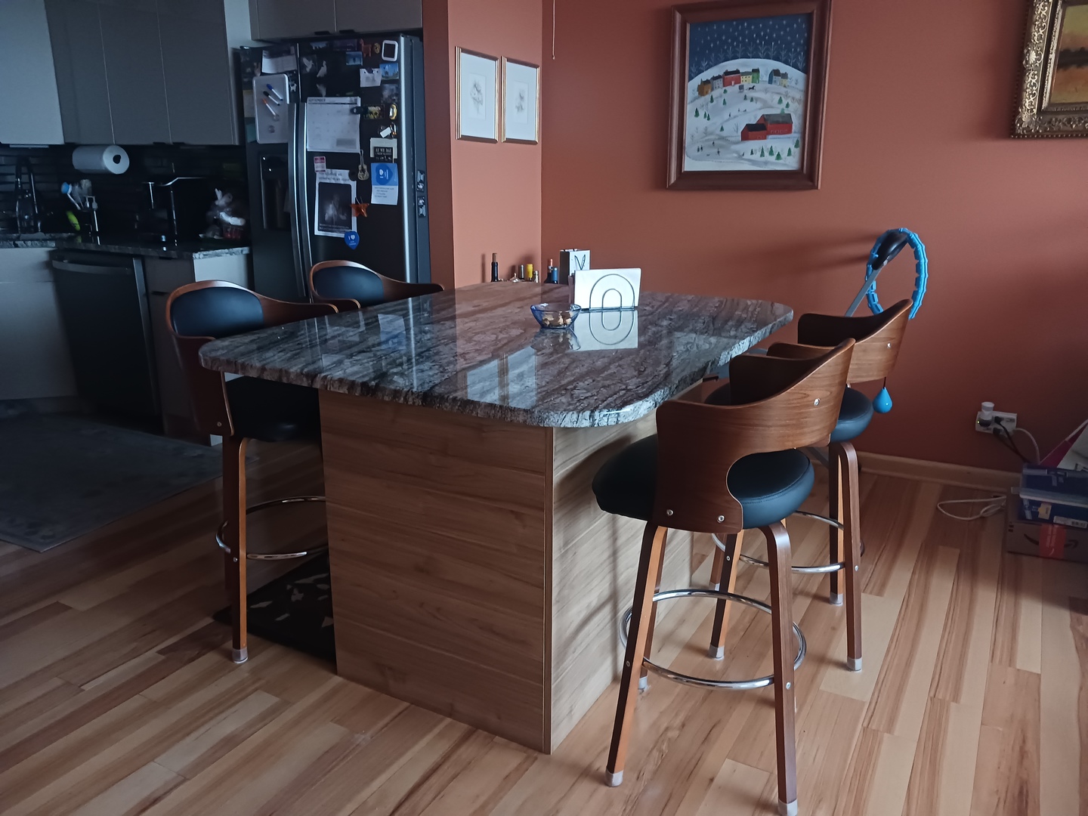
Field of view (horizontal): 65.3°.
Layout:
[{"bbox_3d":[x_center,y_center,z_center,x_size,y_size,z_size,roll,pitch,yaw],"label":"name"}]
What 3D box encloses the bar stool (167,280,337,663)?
[{"bbox_3d":[-0.707,0.152,2.361,0.539,0.956,0.529,6,16,19],"label":"bar stool"}]

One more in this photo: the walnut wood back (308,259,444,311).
[{"bbox_3d":[-0.595,-0.317,2.923,0.340,0.380,0.500,9,18,28],"label":"walnut wood back"}]

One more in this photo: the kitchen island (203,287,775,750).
[{"bbox_3d":[-0.023,0.232,2.185,1.079,0.901,1.423,9,18,28],"label":"kitchen island"}]

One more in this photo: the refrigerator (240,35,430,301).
[{"bbox_3d":[-0.783,-0.754,4.088,0.913,1.777,0.849,9,18,28],"label":"refrigerator"}]

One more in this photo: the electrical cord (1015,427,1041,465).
[{"bbox_3d":[1.910,0.159,3.354,0.111,0.147,0.070,9,18,28],"label":"electrical cord"}]

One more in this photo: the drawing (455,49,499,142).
[{"bbox_3d":[-0.277,-1.329,3.628,0.022,0.360,0.303,9,18,28],"label":"drawing"}]

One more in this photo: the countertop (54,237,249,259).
[{"bbox_3d":[-1.897,-0.821,4.283,1.208,0.032,0.649,9,18,28],"label":"countertop"}]

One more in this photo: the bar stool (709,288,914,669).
[{"bbox_3d":[0.670,0.173,2.311,0.524,0.954,0.509,7,17,23],"label":"bar stool"}]

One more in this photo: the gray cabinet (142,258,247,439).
[{"bbox_3d":[-1.565,-0.332,4.234,0.346,0.879,0.609,9,18,28],"label":"gray cabinet"}]

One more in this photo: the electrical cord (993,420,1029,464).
[{"bbox_3d":[1.857,0.144,3.381,0.148,0.160,0.070,9,18,28],"label":"electrical cord"}]

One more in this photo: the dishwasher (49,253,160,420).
[{"bbox_3d":[-2.022,-0.406,4.381,0.609,0.819,0.619,9,18,28],"label":"dishwasher"}]

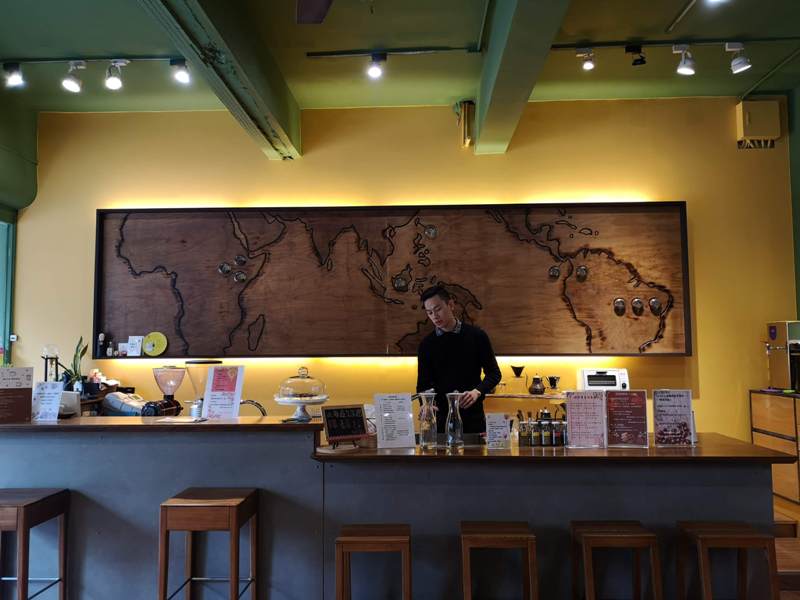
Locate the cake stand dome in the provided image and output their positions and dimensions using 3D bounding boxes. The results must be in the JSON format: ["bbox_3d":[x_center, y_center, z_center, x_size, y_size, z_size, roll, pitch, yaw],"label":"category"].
[{"bbox_3d":[-0.517,0.493,3.279,0.280,0.275,0.280,-1,-4,2],"label":"cake stand dome"}]

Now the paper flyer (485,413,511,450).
[{"bbox_3d":[0.522,0.693,3.319,0.125,0.185,0.045,-1,-4,2],"label":"paper flyer"}]

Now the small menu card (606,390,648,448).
[{"bbox_3d":[1.206,0.631,3.330,0.215,0.300,0.080,-1,-4,2],"label":"small menu card"}]

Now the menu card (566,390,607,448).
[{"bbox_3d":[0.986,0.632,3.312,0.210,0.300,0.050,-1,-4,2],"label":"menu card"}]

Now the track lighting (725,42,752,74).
[{"bbox_3d":[2.268,-1.618,4.181,0.150,0.175,0.120,1,-4,-17],"label":"track lighting"}]

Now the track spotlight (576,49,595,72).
[{"bbox_3d":[1.272,-1.645,4.277,0.115,0.125,0.115,-1,-4,12],"label":"track spotlight"}]

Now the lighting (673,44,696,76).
[{"bbox_3d":[1.912,-1.610,4.194,0.145,0.180,0.125,-2,-4,23],"label":"lighting"}]

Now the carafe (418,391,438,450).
[{"bbox_3d":[0.152,0.643,3.354,0.098,0.295,0.098,-1,-4,2],"label":"carafe"}]

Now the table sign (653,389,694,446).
[{"bbox_3d":[1.450,0.626,3.320,0.215,0.305,0.060,-1,-4,7],"label":"table sign"}]

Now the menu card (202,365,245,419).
[{"bbox_3d":[-0.968,0.502,3.432,0.210,0.285,0.100,-1,-4,2],"label":"menu card"}]

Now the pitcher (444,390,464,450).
[{"bbox_3d":[0.298,0.646,3.393,0.090,0.290,0.090,-1,-4,2],"label":"pitcher"}]

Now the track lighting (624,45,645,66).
[{"bbox_3d":[1.592,-1.653,4.218,0.125,0.120,0.115,-4,-5,39],"label":"track lighting"}]

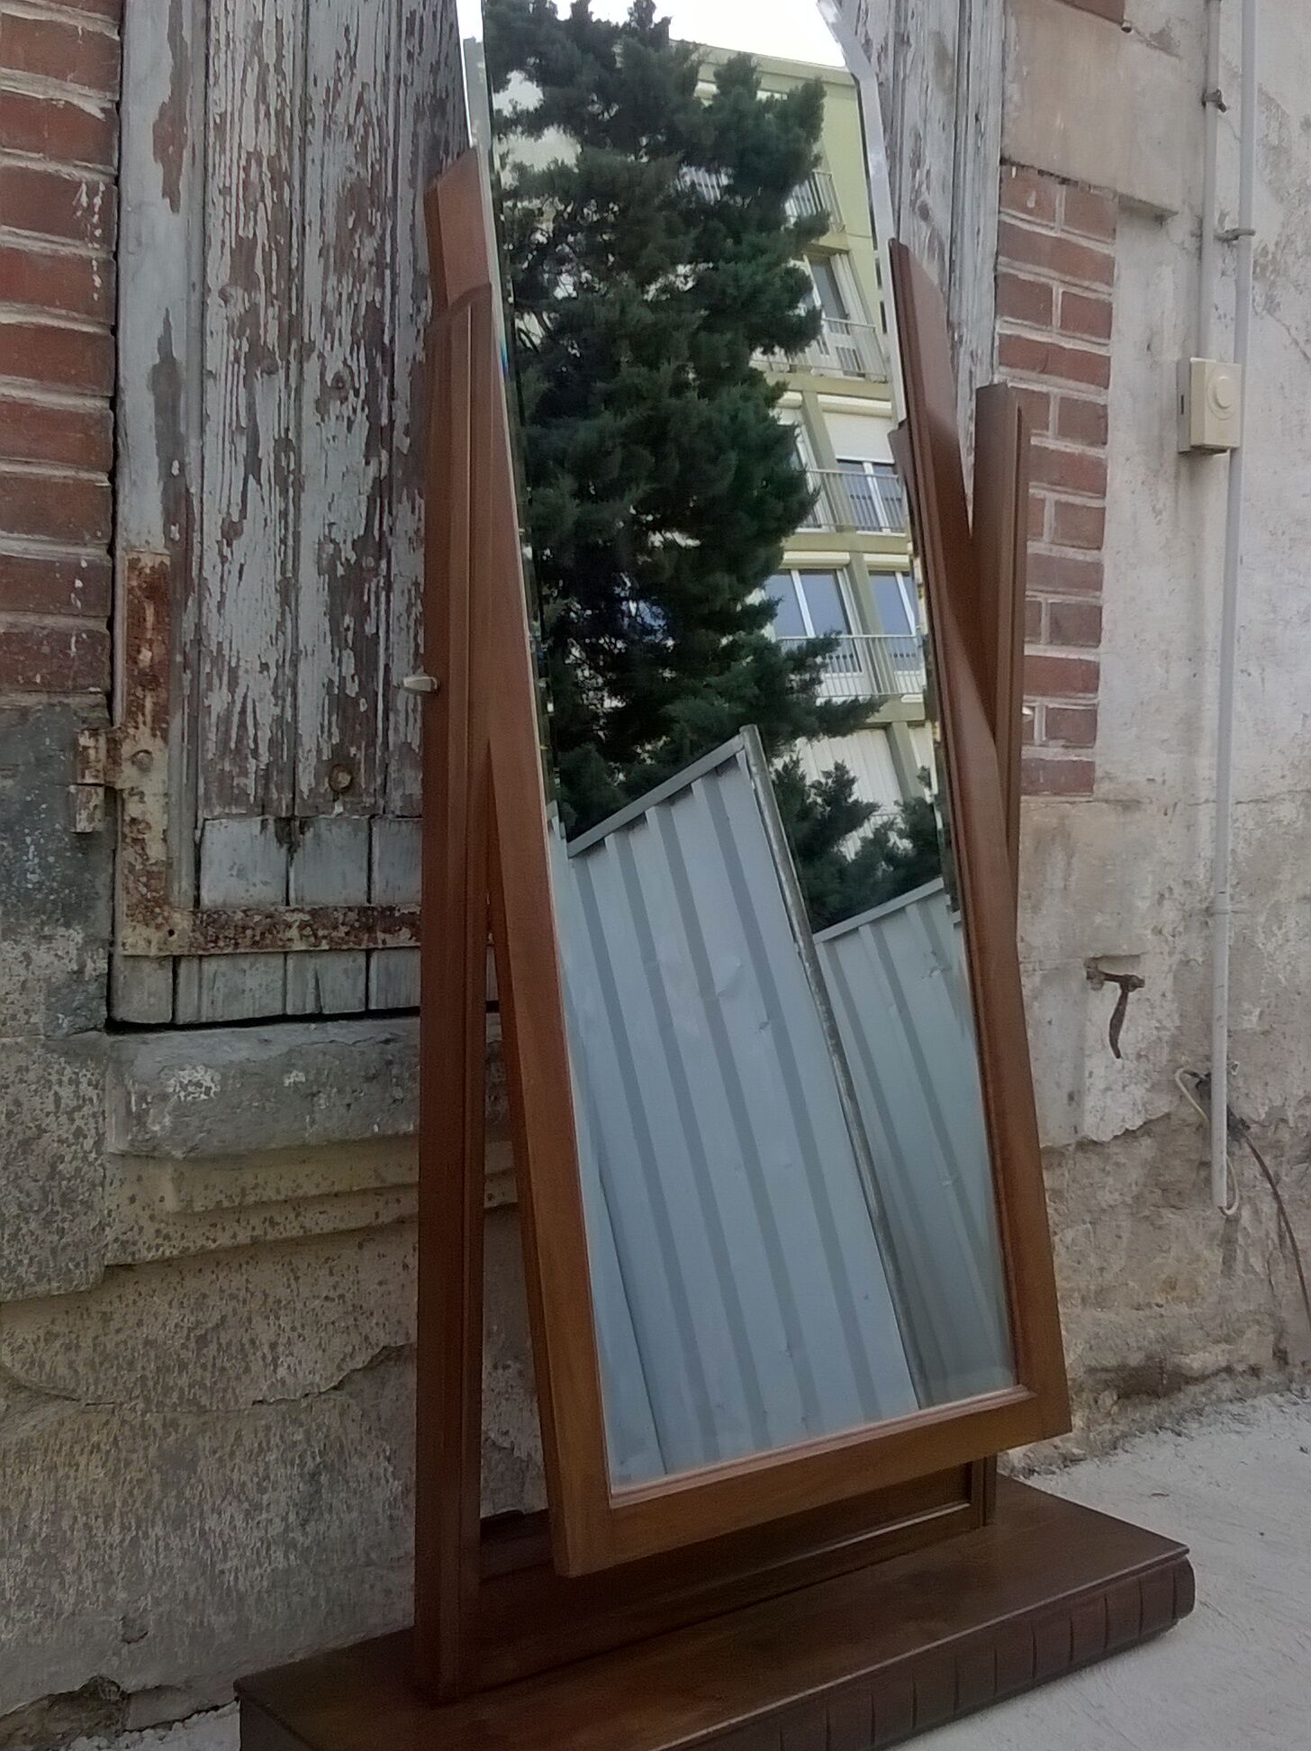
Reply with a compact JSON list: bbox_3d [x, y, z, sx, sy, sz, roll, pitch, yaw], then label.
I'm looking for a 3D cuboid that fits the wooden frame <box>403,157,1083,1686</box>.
[{"bbox_3d":[0.087,0.030,1.980,0.726,1.377,0.318,-2,5,-38],"label":"wooden frame"}]

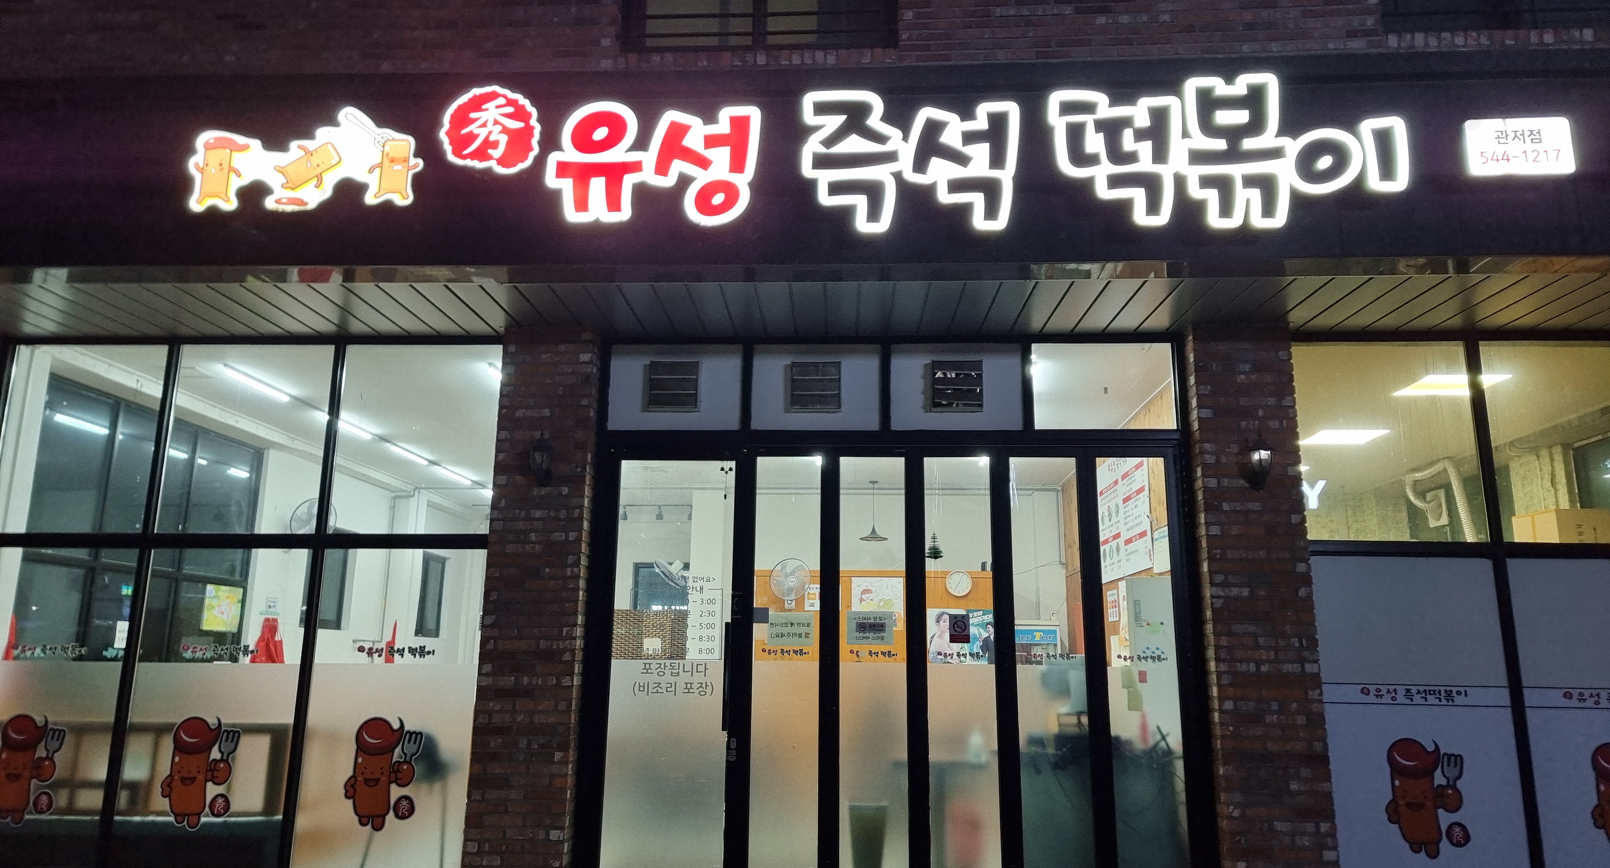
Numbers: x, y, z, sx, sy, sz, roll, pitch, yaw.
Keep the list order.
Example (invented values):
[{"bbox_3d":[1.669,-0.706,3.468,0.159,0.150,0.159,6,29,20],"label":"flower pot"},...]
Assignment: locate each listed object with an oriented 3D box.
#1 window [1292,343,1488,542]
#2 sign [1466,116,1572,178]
[{"bbox_3d":[3.692,0.042,7.119,1.137,1.300,0.040,0,-12,3],"label":"window"},{"bbox_3d":[3.807,-1.516,5.977,0.551,0.318,0.100,0,-12,3],"label":"sign"}]

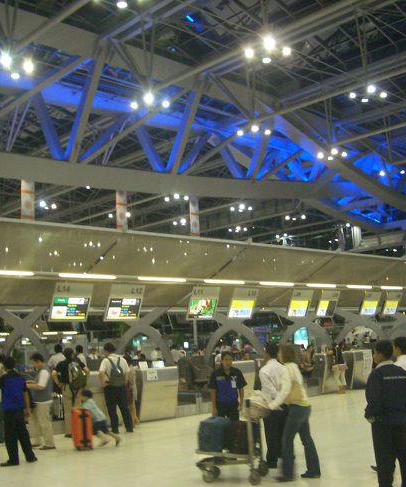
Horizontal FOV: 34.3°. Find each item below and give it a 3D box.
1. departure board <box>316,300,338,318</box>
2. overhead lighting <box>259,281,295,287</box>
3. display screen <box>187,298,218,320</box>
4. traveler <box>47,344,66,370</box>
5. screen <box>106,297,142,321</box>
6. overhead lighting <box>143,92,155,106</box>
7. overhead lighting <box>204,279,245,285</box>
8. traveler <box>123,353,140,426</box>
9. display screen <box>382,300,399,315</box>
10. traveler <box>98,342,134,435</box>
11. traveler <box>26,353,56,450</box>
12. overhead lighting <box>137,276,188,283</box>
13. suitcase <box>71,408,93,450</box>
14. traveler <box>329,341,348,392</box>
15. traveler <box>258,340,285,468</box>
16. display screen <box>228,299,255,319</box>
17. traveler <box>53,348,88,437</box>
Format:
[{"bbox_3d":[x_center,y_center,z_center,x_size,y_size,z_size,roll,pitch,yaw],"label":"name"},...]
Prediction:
[{"bbox_3d":[4.190,2.209,22.220,0.970,0.570,0.120,5,11,-43],"label":"departure board"},{"bbox_3d":[2.099,1.146,18.638,1.520,0.100,0.140,5,-12,-43],"label":"overhead lighting"},{"bbox_3d":[0.000,1.699,16.965,0.950,0.570,0.130,5,12,-43],"label":"display screen"},{"bbox_3d":[-3.220,3.054,14.538,0.500,1.720,0.380,2,-9,-28],"label":"traveler"},{"bbox_3d":[-1.943,1.634,16.359,0.970,0.570,0.120,5,11,-43],"label":"screen"},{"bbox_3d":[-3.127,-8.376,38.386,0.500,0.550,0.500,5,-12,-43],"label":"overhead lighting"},{"bbox_3d":[0.541,0.971,16.524,1.460,0.090,0.120,5,-11,-43],"label":"overhead lighting"},{"bbox_3d":[-1.519,3.055,13.770,0.450,1.560,0.350,5,-11,-41],"label":"traveler"},{"bbox_3d":[7.006,2.398,24.523,0.980,0.560,0.100,5,8,-43],"label":"display screen"},{"bbox_3d":[-1.698,2.814,12.748,0.550,1.740,0.450,2,-9,-28],"label":"traveler"},{"bbox_3d":[-2.773,2.722,11.353,0.480,1.680,0.500,-2,-8,-2],"label":"traveler"},{"bbox_3d":[-0.939,0.834,15.128,1.460,0.090,0.120,5,-11,-43],"label":"overhead lighting"},{"bbox_3d":[-2.087,3.195,11.285,0.300,0.690,0.480,1,-10,-22],"label":"suitcase"},{"bbox_3d":[4.307,3.853,20.579,0.480,1.600,0.380,5,-12,-43],"label":"traveler"},{"bbox_3d":[0.950,2.215,8.982,0.500,1.720,0.520,-8,-10,32],"label":"traveler"},{"bbox_3d":[1.120,1.876,18.874,0.980,0.560,0.100,5,8,-43],"label":"display screen"},{"bbox_3d":[-2.638,2.926,12.868,0.600,1.720,0.500,5,-12,-43],"label":"traveler"}]

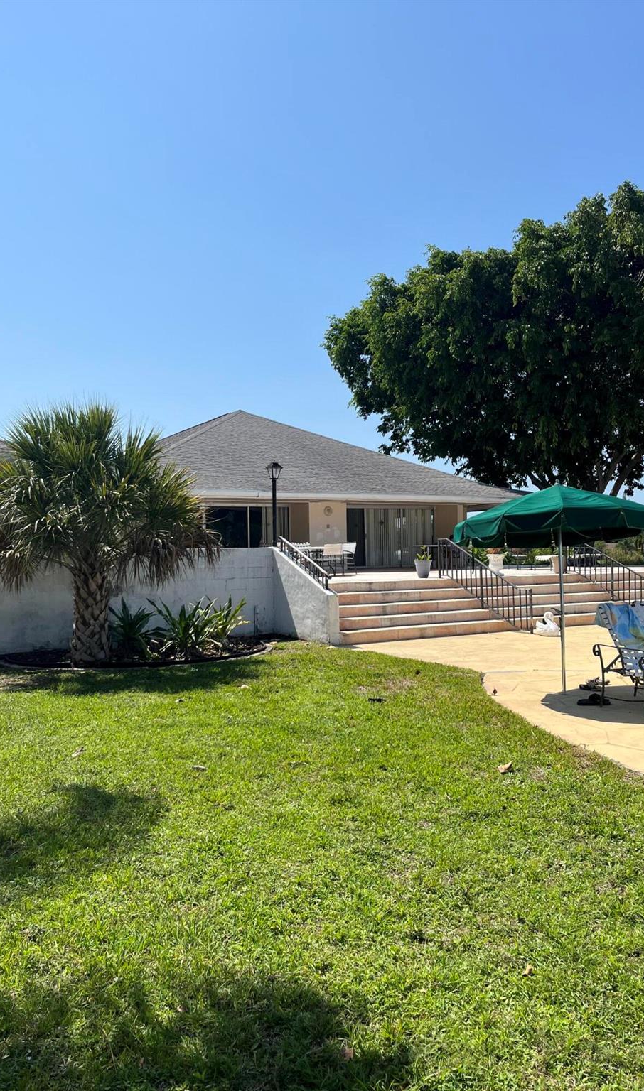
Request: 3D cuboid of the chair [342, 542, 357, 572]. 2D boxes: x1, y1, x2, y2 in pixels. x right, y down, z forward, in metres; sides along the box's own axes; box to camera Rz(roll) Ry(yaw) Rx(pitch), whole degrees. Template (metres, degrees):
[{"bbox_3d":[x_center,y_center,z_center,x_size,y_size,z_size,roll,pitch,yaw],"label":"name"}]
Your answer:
[{"bbox_3d":[0.692,0.324,20.800,0.550,0.830,0.530,-1,0,-25],"label":"chair"}]

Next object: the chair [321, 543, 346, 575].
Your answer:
[{"bbox_3d":[0.296,0.328,20.300,0.540,0.830,0.560,-1,0,-41],"label":"chair"}]

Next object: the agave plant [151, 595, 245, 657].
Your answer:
[{"bbox_3d":[-1.924,1.251,12.800,1.500,0.880,1.300,-1,0,-9],"label":"agave plant"}]

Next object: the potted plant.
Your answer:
[{"bbox_3d":[2.209,0.381,18.000,0.390,0.670,0.390,-1,0,7],"label":"potted plant"}]

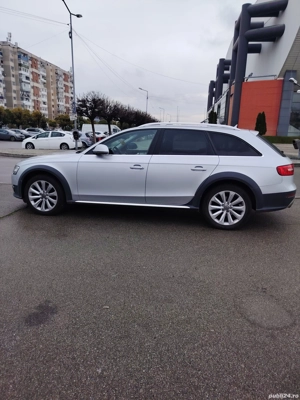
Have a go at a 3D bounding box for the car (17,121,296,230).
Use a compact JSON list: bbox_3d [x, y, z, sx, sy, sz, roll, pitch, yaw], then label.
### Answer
[{"bbox_3d":[-0.048,-0.573,4.900,4.720,1.495,1.870,4,13,10],"label":"car"}]

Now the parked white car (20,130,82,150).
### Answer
[{"bbox_3d":[-7.649,-4.602,21.665,4.460,1.490,1.760,2,13,5],"label":"parked white car"}]

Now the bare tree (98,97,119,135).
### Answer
[{"bbox_3d":[-4.069,-7.794,27.982,2.243,4.952,2.243,1,13,0],"label":"bare tree"}]

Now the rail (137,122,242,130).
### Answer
[{"bbox_3d":[0.573,-1.086,4.080,1.490,0.100,0.060,4,13,10],"label":"rail"}]

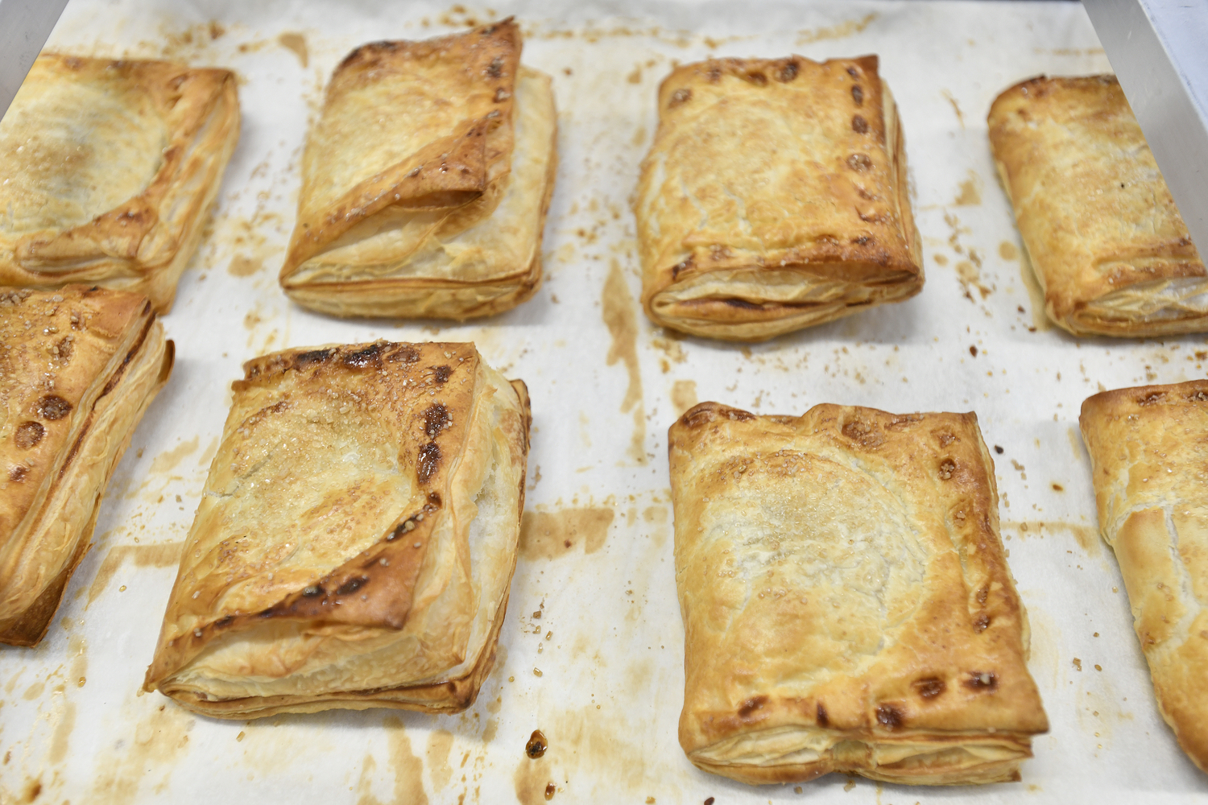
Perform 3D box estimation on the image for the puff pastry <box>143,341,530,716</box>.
[{"bbox_3d":[-0.081,0.039,0.339,0.101,0.034,0.117,3,56,2],"label":"puff pastry"}]

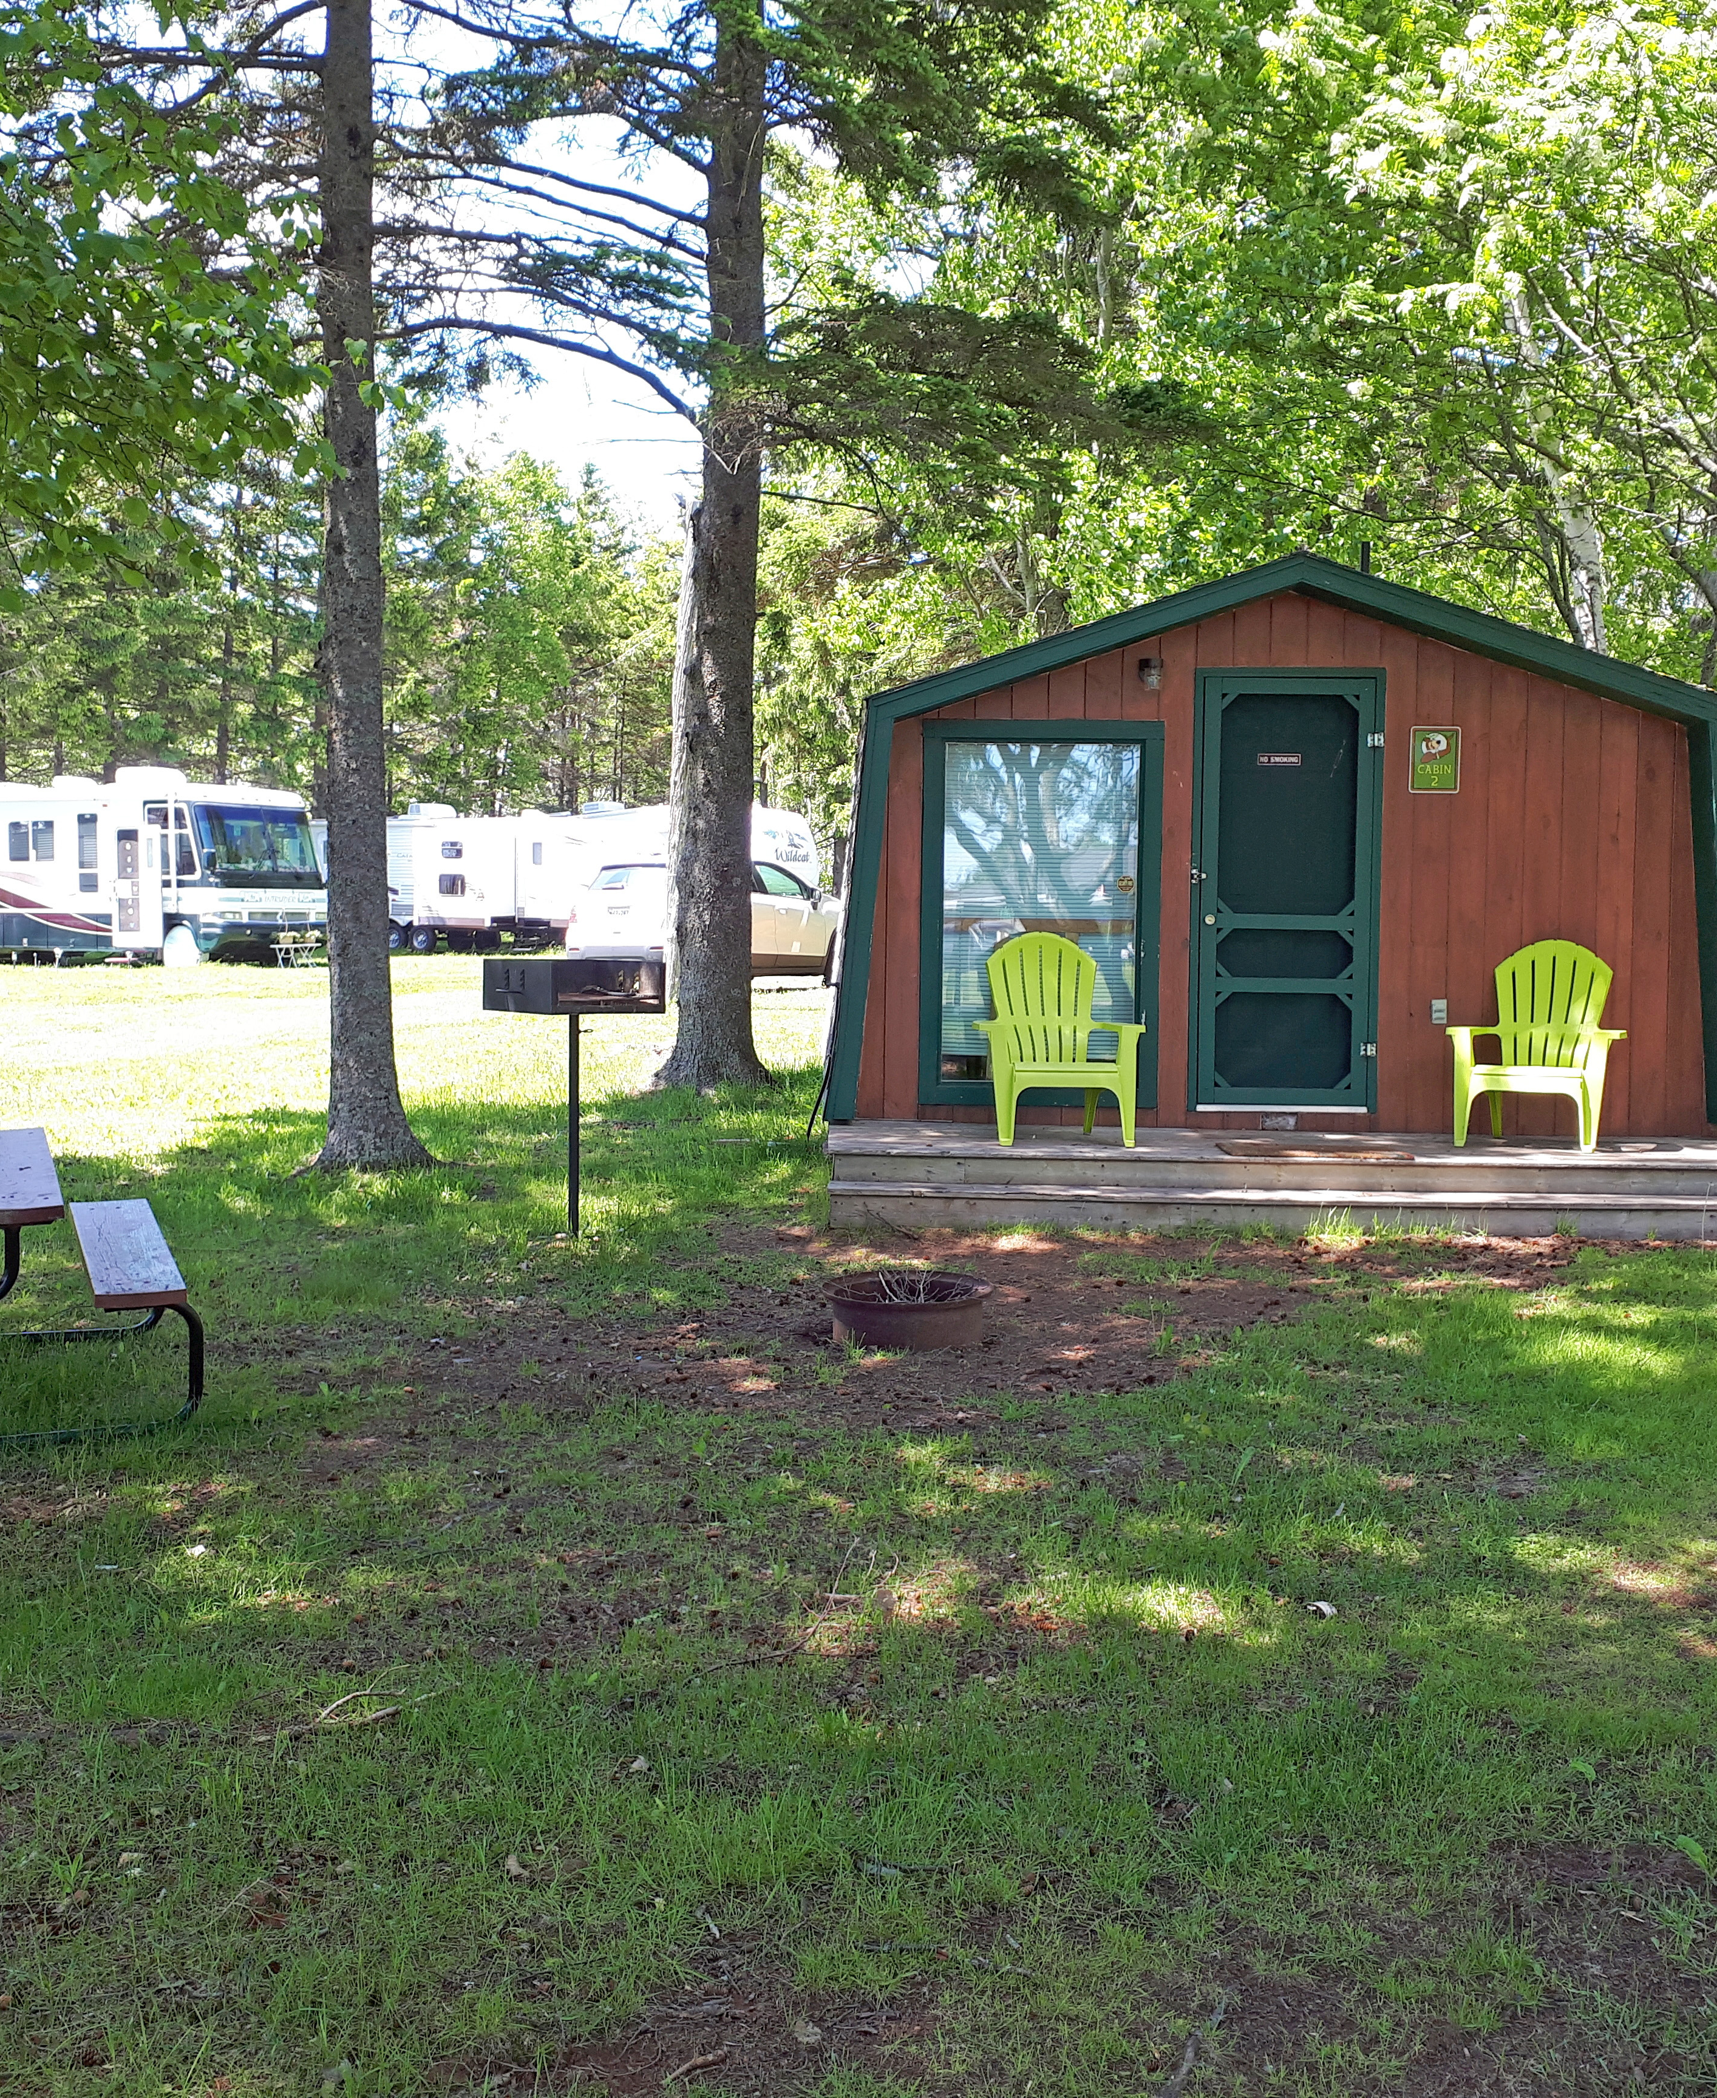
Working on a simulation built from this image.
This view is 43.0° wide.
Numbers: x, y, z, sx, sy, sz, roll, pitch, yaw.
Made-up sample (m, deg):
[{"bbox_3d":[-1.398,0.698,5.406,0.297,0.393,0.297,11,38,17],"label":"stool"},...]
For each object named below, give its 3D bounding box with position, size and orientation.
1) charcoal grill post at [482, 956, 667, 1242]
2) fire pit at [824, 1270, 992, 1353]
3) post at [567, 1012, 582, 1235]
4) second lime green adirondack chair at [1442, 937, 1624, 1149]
[{"bbox_3d":[-1.133,0.201,8.720,0.420,1.110,0.580,4,5,44],"label":"charcoal grill post"},{"bbox_3d":[0.163,0.876,7.275,0.565,0.170,0.565,1,4,2],"label":"fire pit"},{"bbox_3d":[-1.137,0.301,8.720,0.045,0.940,0.045,1,4,2],"label":"post"},{"bbox_3d":[3.038,-0.024,9.845,0.760,0.910,0.800,2,4,21],"label":"second lime green adirondack chair"}]

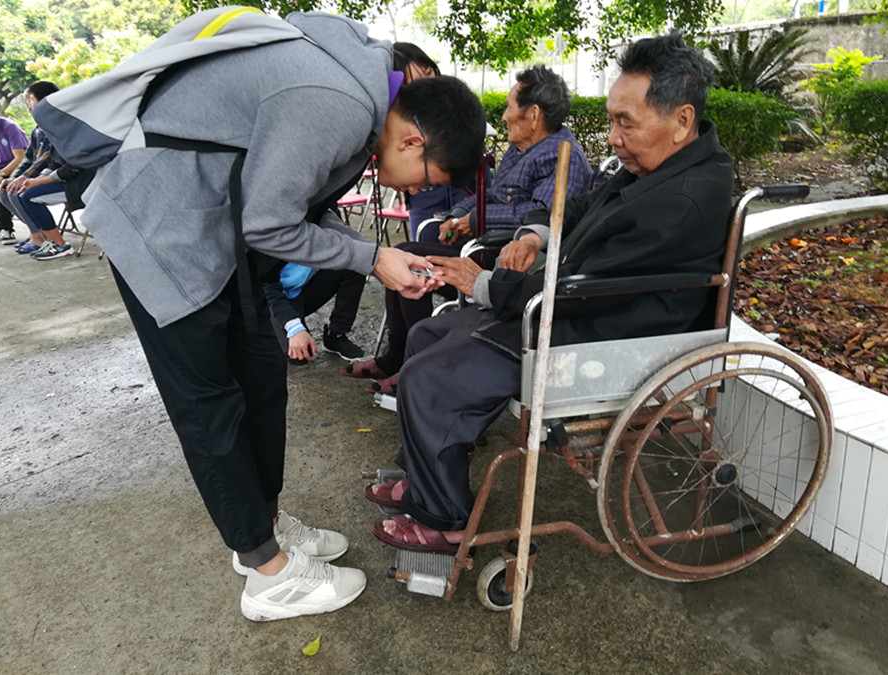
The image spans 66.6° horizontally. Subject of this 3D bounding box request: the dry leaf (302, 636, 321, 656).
[{"bbox_3d":[-0.293,0.684,1.502,0.034,0.014,0.062,8,22,30],"label":"dry leaf"}]

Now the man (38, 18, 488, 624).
[{"bbox_3d":[-0.308,-0.015,1.524,0.880,1.320,0.520,-7,19,-10],"label":"man"}]

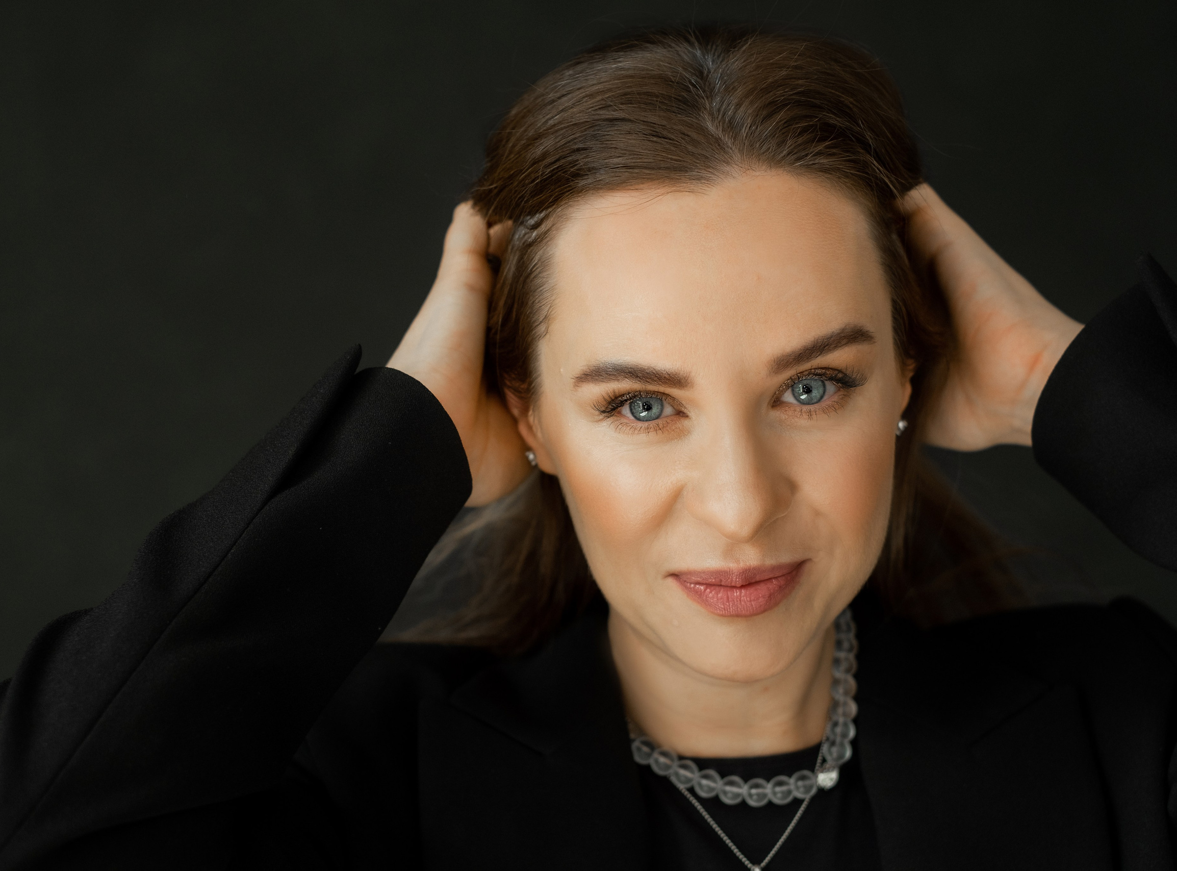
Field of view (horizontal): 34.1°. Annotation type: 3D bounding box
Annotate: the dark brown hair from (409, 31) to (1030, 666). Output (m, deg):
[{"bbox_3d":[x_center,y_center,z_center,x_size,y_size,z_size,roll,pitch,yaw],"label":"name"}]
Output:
[{"bbox_3d":[0.053,-0.036,0.820,0.275,0.275,0.200,-3,7,0],"label":"dark brown hair"}]

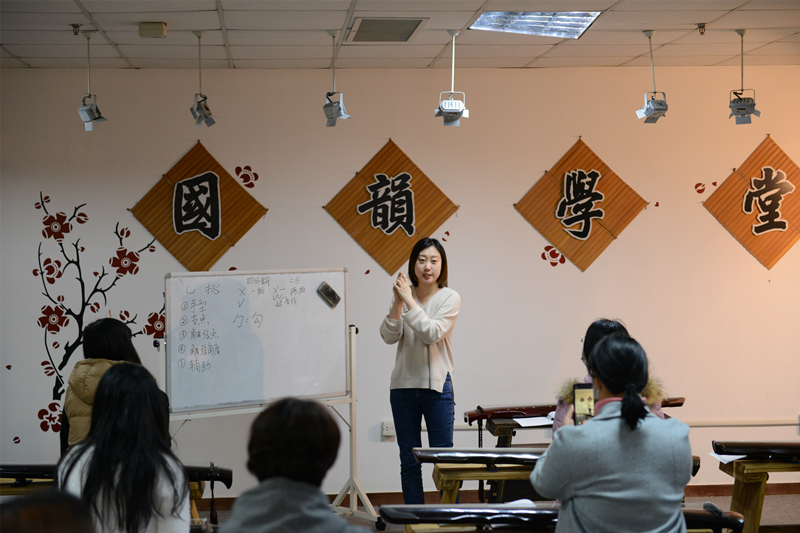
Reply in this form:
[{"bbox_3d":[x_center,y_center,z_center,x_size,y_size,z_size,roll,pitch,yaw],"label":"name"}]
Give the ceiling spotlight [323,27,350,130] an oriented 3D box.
[{"bbox_3d":[-0.320,-0.944,7.833,0.170,0.479,0.170,0,1,45],"label":"ceiling spotlight"}]

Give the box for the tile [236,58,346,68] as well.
[{"bbox_3d":[-0.700,-1.214,9.234,0.600,0.020,0.520,-1,1,-5],"label":"tile"}]

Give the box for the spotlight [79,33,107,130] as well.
[{"bbox_3d":[-1.544,-0.920,7.772,0.140,0.495,0.150,0,1,44],"label":"spotlight"}]

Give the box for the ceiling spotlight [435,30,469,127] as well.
[{"bbox_3d":[0.262,-0.952,7.896,0.170,0.482,0.180,-1,1,-5],"label":"ceiling spotlight"}]

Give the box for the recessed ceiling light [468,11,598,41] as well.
[{"bbox_3d":[0.647,-1.180,7.546,0.600,0.070,0.600,-1,1,-5],"label":"recessed ceiling light"}]

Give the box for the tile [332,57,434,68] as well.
[{"bbox_3d":[-0.104,-1.219,9.272,0.598,0.018,0.540,-1,1,-5],"label":"tile"}]

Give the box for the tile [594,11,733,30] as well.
[{"bbox_3d":[1.244,-1.210,7.611,0.598,0.018,0.598,-1,1,-5],"label":"tile"}]

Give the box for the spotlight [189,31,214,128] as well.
[{"bbox_3d":[-0.988,-0.933,7.800,0.105,0.495,0.125,0,1,28],"label":"spotlight"}]

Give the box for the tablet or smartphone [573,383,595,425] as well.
[{"bbox_3d":[0.612,0.460,5.150,0.072,0.146,0.009,-3,1,-17],"label":"tablet or smartphone"}]

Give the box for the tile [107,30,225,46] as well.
[{"bbox_3d":[-1.199,-1.185,7.997,0.595,0.020,0.595,-1,1,-5],"label":"tile"}]

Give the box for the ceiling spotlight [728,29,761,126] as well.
[{"bbox_3d":[1.784,-0.976,8.053,0.170,0.482,0.180,-1,1,4],"label":"ceiling spotlight"}]

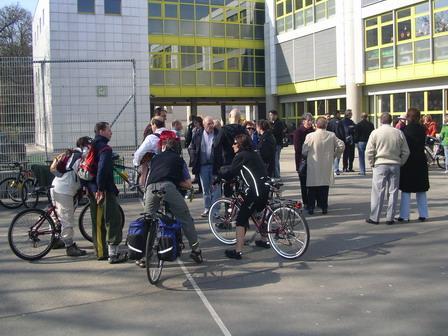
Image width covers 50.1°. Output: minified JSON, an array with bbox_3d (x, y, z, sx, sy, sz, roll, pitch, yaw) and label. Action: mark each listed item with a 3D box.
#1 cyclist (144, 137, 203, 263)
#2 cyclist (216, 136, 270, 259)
[{"bbox_3d":[-0.618,0.373,5.859,0.680,1.540,0.820,-1,6,5],"label":"cyclist"},{"bbox_3d":[0.249,0.377,6.450,0.700,1.600,0.520,2,6,31],"label":"cyclist"}]

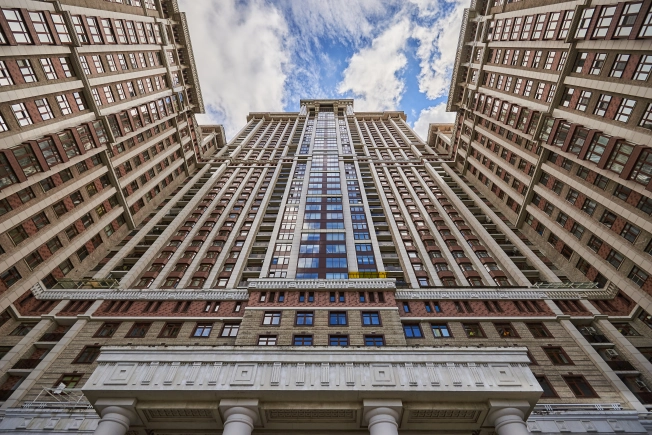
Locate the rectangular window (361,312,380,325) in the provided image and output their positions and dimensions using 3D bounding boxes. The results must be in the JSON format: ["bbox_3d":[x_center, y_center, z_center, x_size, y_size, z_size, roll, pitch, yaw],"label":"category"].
[{"bbox_3d":[5.071,11.247,32.035,1.882,2.059,0.200,0,-59,1],"label":"rectangular window"}]

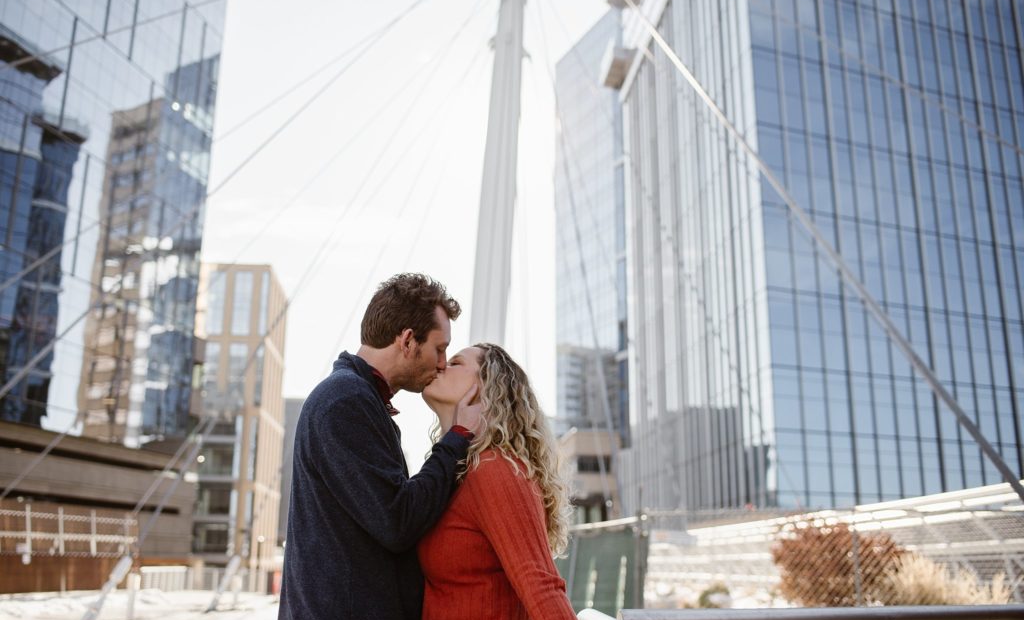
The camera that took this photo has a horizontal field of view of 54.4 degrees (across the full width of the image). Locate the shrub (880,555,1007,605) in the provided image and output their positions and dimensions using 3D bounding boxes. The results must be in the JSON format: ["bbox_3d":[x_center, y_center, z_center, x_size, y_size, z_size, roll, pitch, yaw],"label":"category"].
[{"bbox_3d":[7.415,4.668,17.000,2.000,1.080,1.400,-5,-16,18],"label":"shrub"}]

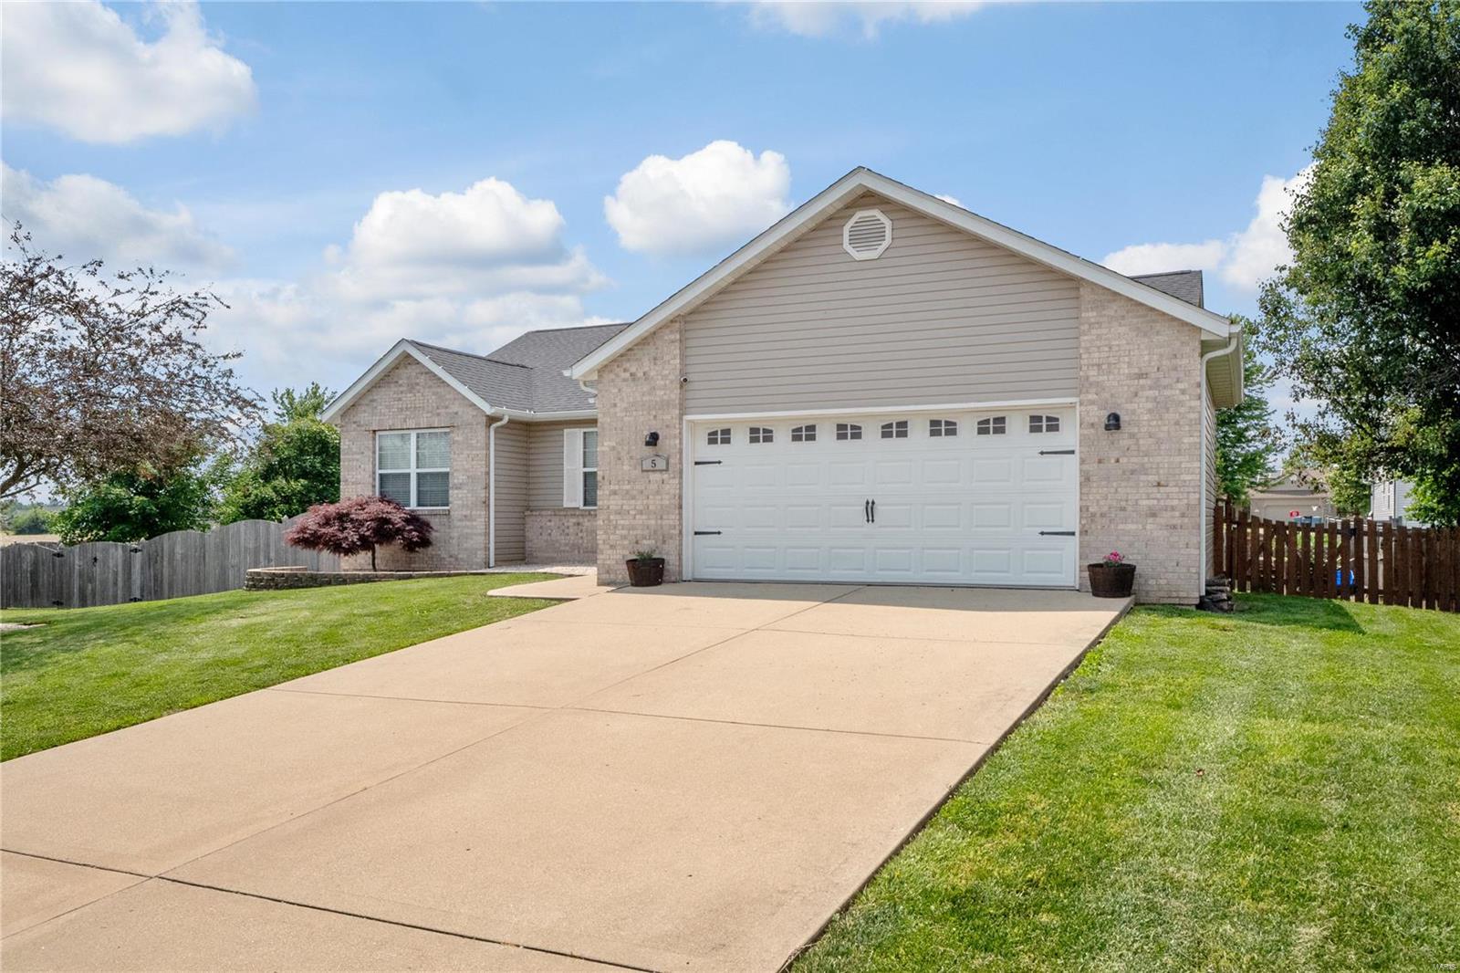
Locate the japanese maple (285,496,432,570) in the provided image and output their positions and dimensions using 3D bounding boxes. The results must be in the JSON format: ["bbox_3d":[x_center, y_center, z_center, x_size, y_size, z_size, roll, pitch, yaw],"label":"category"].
[{"bbox_3d":[-6.914,0.869,19.600,2.700,1.420,2.400,-1,-2,24],"label":"japanese maple"}]

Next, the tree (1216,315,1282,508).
[{"bbox_3d":[14.235,-1.395,30.000,3.000,7.000,3.000,-1,-2,24],"label":"tree"}]

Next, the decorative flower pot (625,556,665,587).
[{"bbox_3d":[-1.130,1.144,14.050,0.510,0.360,0.510,0,-1,0],"label":"decorative flower pot"}]

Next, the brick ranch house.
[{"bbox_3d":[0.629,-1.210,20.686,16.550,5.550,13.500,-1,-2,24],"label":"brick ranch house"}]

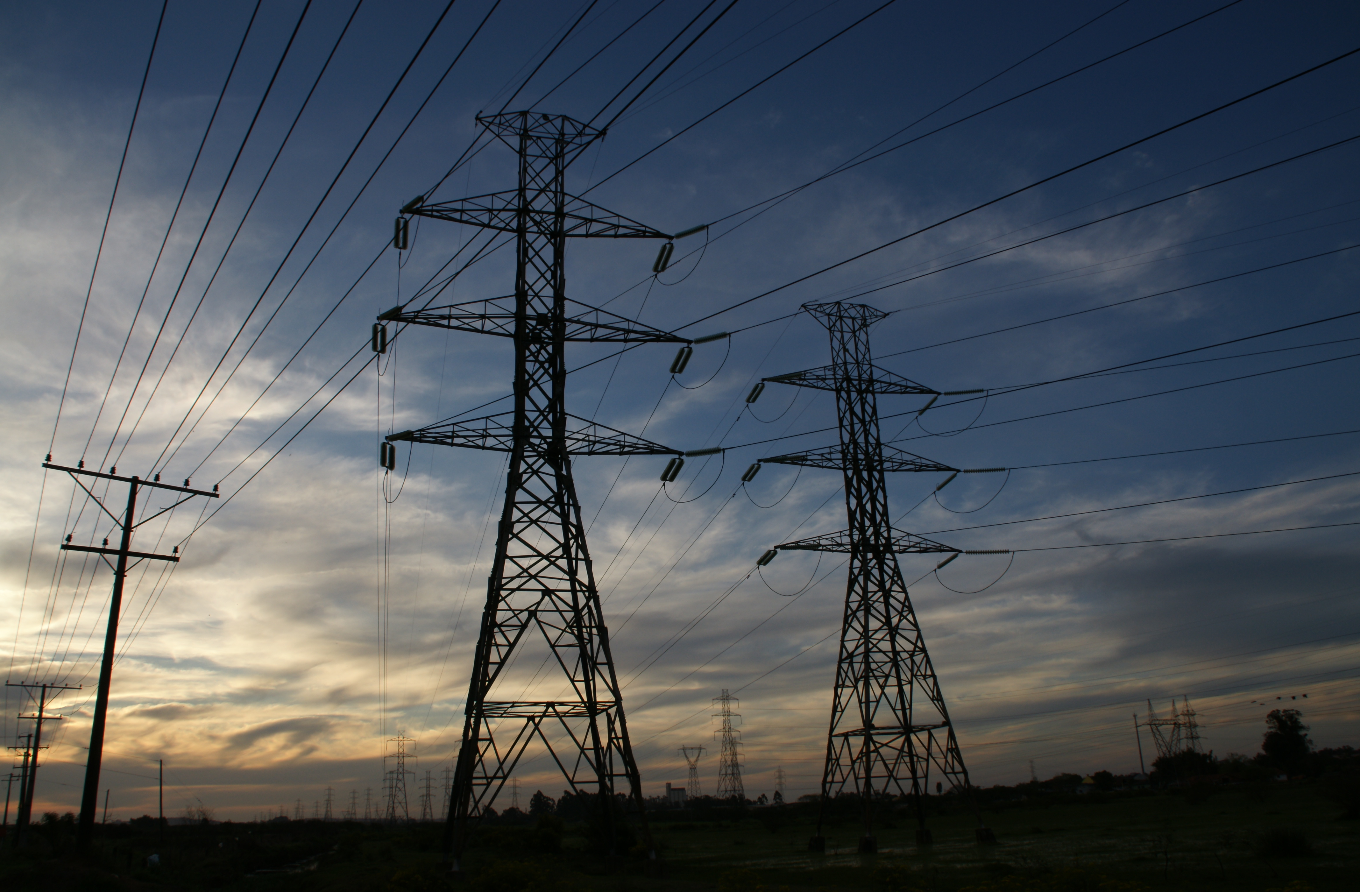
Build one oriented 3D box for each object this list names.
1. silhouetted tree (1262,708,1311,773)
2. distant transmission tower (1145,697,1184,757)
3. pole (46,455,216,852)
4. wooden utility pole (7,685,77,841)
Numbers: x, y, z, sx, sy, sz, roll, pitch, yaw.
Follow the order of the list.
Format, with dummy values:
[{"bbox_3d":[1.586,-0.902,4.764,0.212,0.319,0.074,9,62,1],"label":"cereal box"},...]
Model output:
[{"bbox_3d":[172.675,84.706,289.868,13.500,19.322,12.500,-13,-22,27],"label":"silhouetted tree"},{"bbox_3d":[152.755,93.026,319.428,15.500,26.582,5.500,10,-23,-32],"label":"distant transmission tower"},{"bbox_3d":[-12.682,4.553,22.677,3.980,8.269,0.380,14,-25,-39],"label":"pole"},{"bbox_3d":[-37.213,18.191,58.695,3.950,8.860,0.400,14,-25,-39],"label":"wooden utility pole"}]

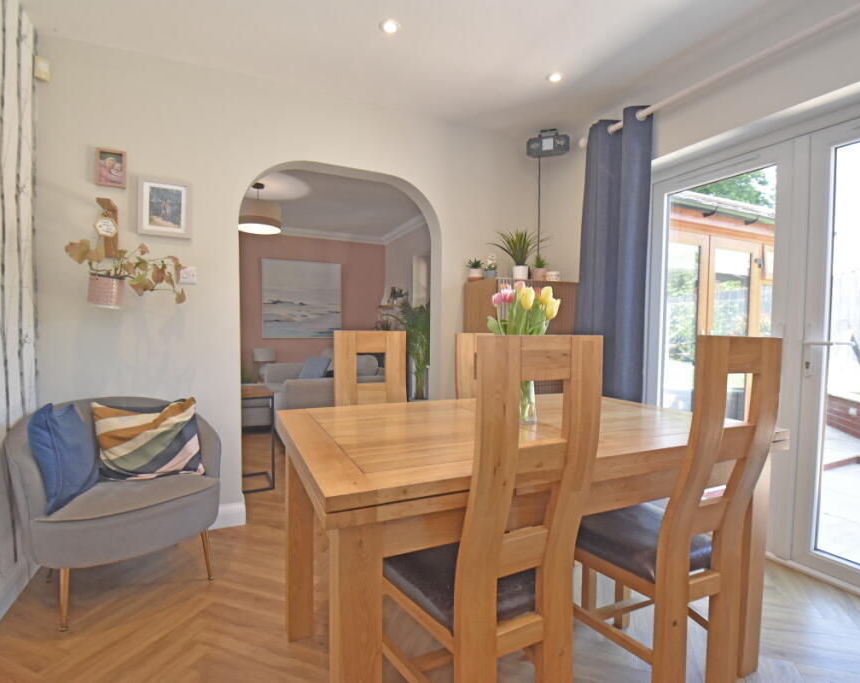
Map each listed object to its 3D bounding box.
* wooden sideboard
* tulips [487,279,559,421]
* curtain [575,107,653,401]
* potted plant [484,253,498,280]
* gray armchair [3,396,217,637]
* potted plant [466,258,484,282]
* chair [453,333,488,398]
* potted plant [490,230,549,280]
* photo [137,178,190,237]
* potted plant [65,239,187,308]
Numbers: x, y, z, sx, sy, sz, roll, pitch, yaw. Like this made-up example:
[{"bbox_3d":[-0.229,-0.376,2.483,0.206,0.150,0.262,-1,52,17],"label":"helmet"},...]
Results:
[{"bbox_3d":[0.646,0.315,2.857,0.780,1.380,0.375,0,2,-25],"label":"wooden sideboard"},{"bbox_3d":[0.317,0.043,1.406,0.240,0.440,0.220,0,2,-25],"label":"tulips"},{"bbox_3d":[1.200,-0.217,2.877,0.150,2.420,0.540,0,2,-25],"label":"curtain"},{"bbox_3d":[0.392,-0.478,2.718,0.083,0.164,0.083,1,2,0],"label":"potted plant"},{"bbox_3d":[-1.246,0.636,1.769,0.710,0.745,0.630,-1,3,-40],"label":"gray armchair"},{"bbox_3d":[0.292,-0.454,2.739,0.112,0.156,0.112,1,2,0],"label":"potted plant"},{"bbox_3d":[0.334,0.502,1.815,0.430,1.065,0.530,0,2,-25],"label":"chair"},{"bbox_3d":[0.585,-0.555,2.773,0.383,0.329,0.364,1,2,0],"label":"potted plant"},{"bbox_3d":[-1.299,-0.653,2.095,0.220,0.273,0.027,0,2,-25],"label":"photo"},{"bbox_3d":[-1.395,-0.311,1.969,0.465,0.325,0.210,0,2,-25],"label":"potted plant"}]

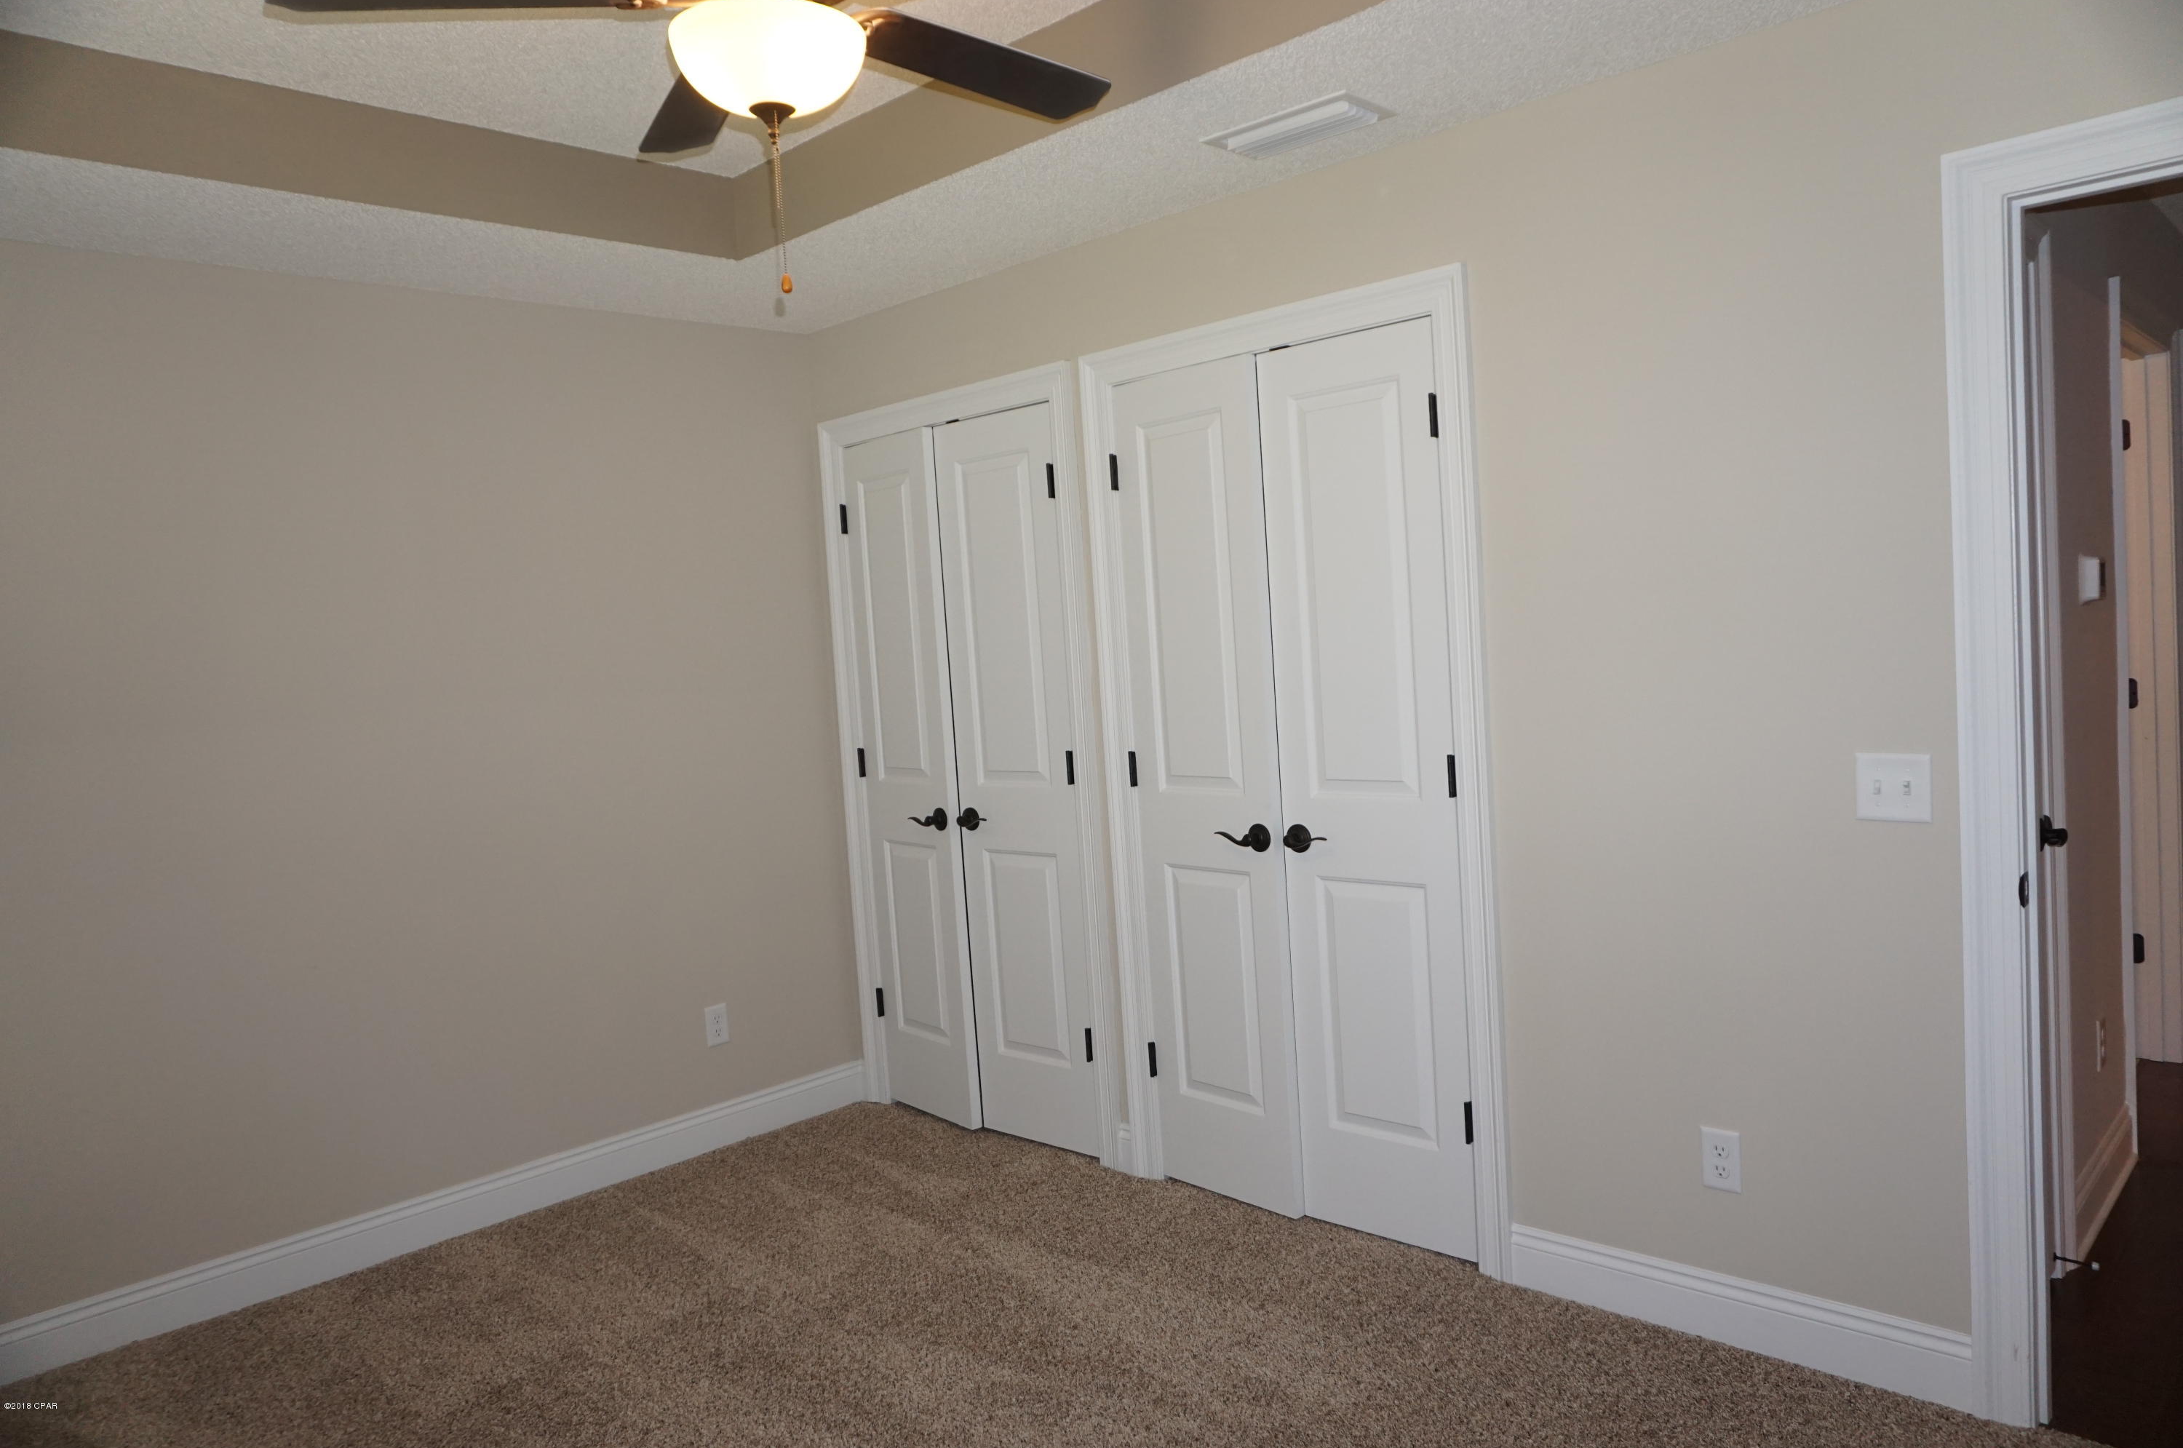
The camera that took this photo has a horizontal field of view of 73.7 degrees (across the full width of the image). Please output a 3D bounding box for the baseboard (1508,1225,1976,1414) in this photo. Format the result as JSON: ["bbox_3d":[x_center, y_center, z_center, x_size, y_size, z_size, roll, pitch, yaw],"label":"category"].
[{"bbox_3d":[1.200,1.115,2.777,0.856,0.131,0.020,0,5,44],"label":"baseboard"}]

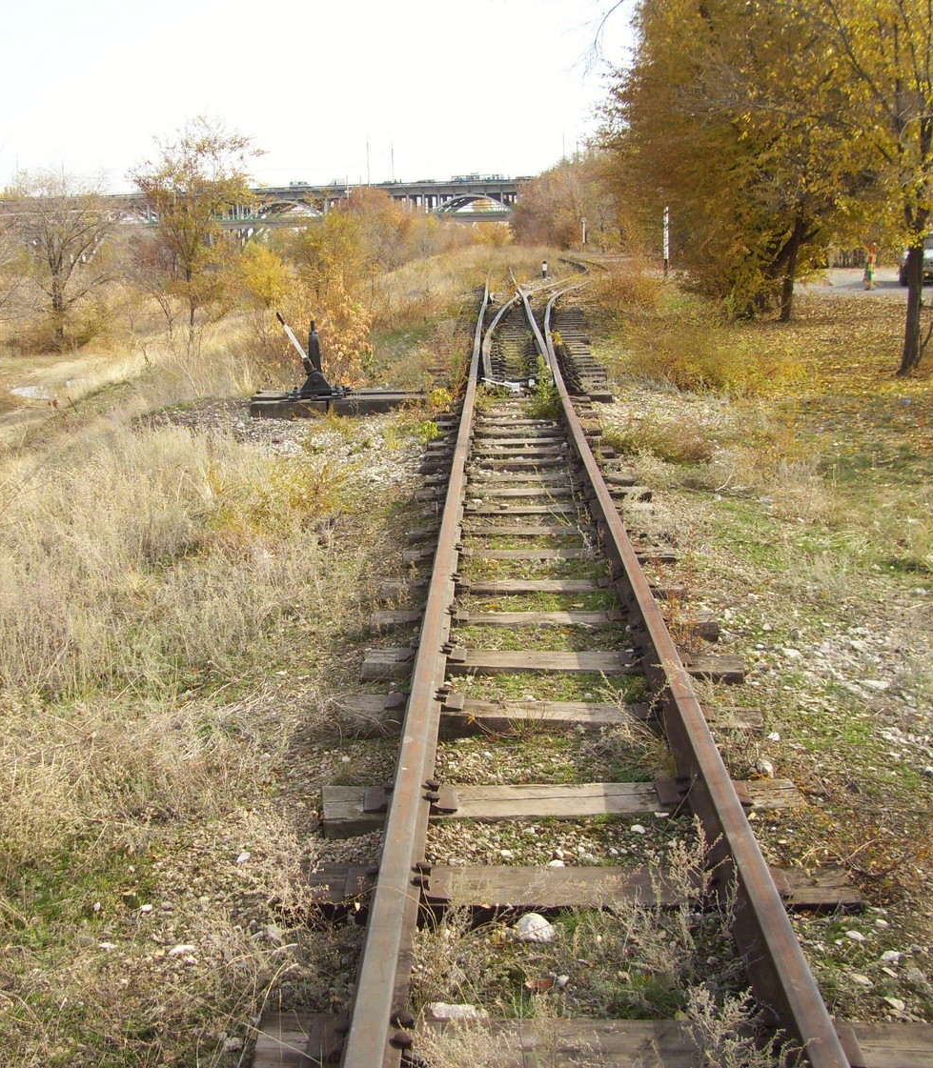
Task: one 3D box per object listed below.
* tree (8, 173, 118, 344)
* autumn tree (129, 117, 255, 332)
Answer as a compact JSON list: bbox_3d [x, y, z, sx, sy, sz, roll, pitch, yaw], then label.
[{"bbox_3d":[-8.764,-5.952,30.434,2.466,3.825,2.466,0,13,0],"label":"tree"},{"bbox_3d":[-5.652,-6.289,28.822,2.614,4.411,2.614,0,13,0],"label":"autumn tree"}]

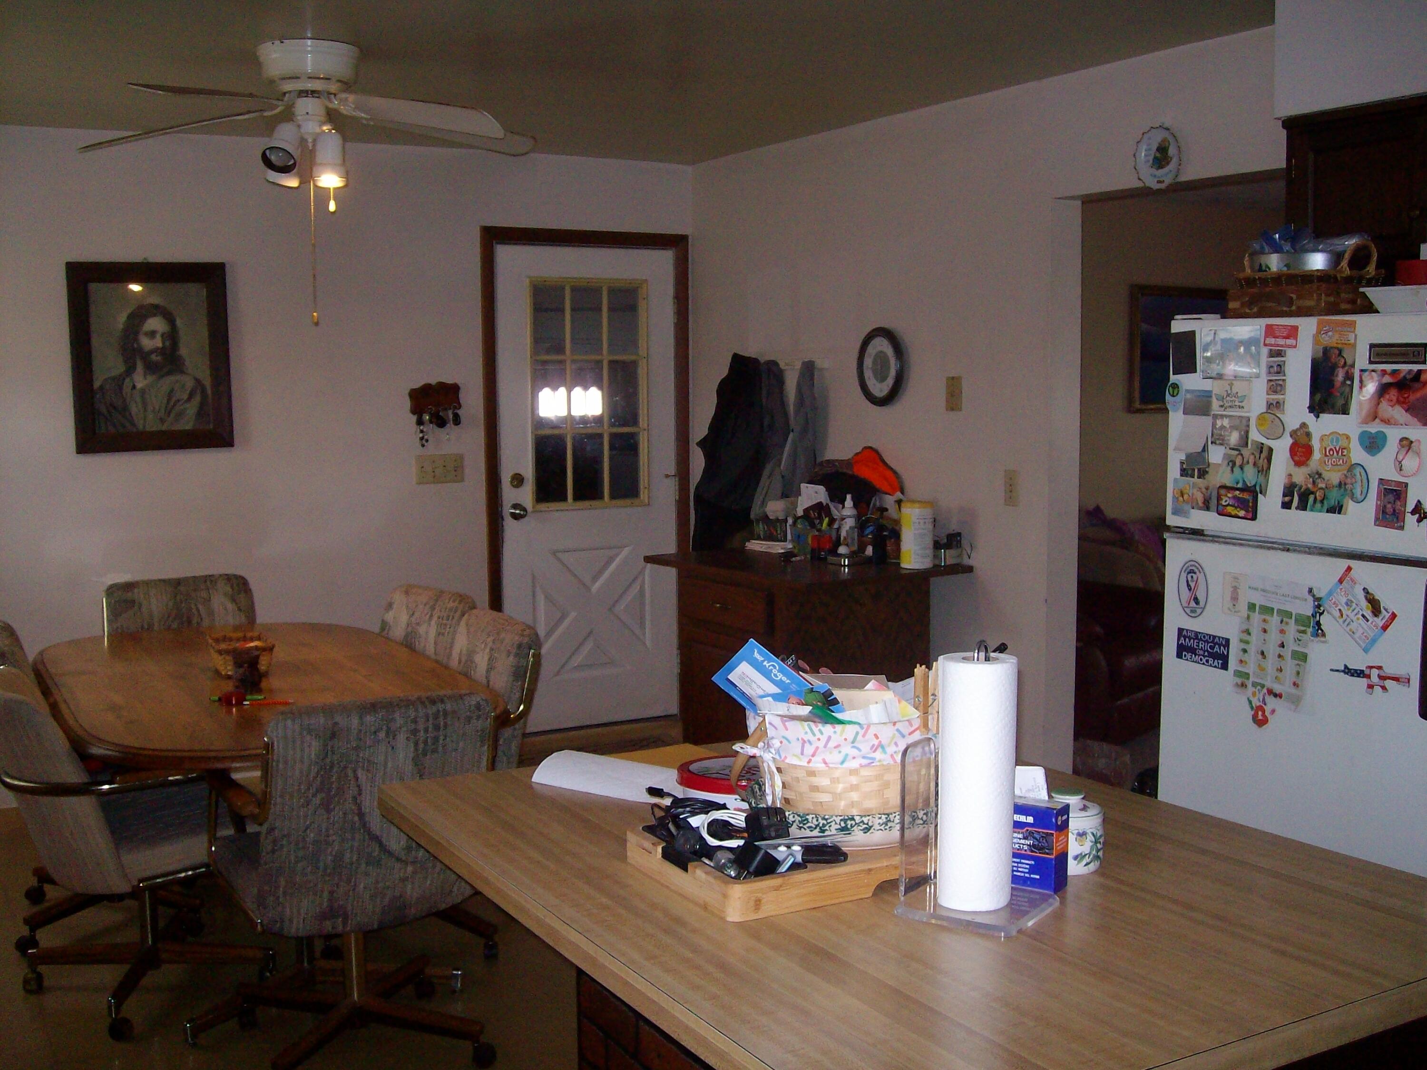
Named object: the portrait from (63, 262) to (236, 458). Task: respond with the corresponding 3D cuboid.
[{"bbox_3d":[-2.015,-0.637,5.181,0.534,0.671,0.030,-4,7,-29],"label":"portrait"}]

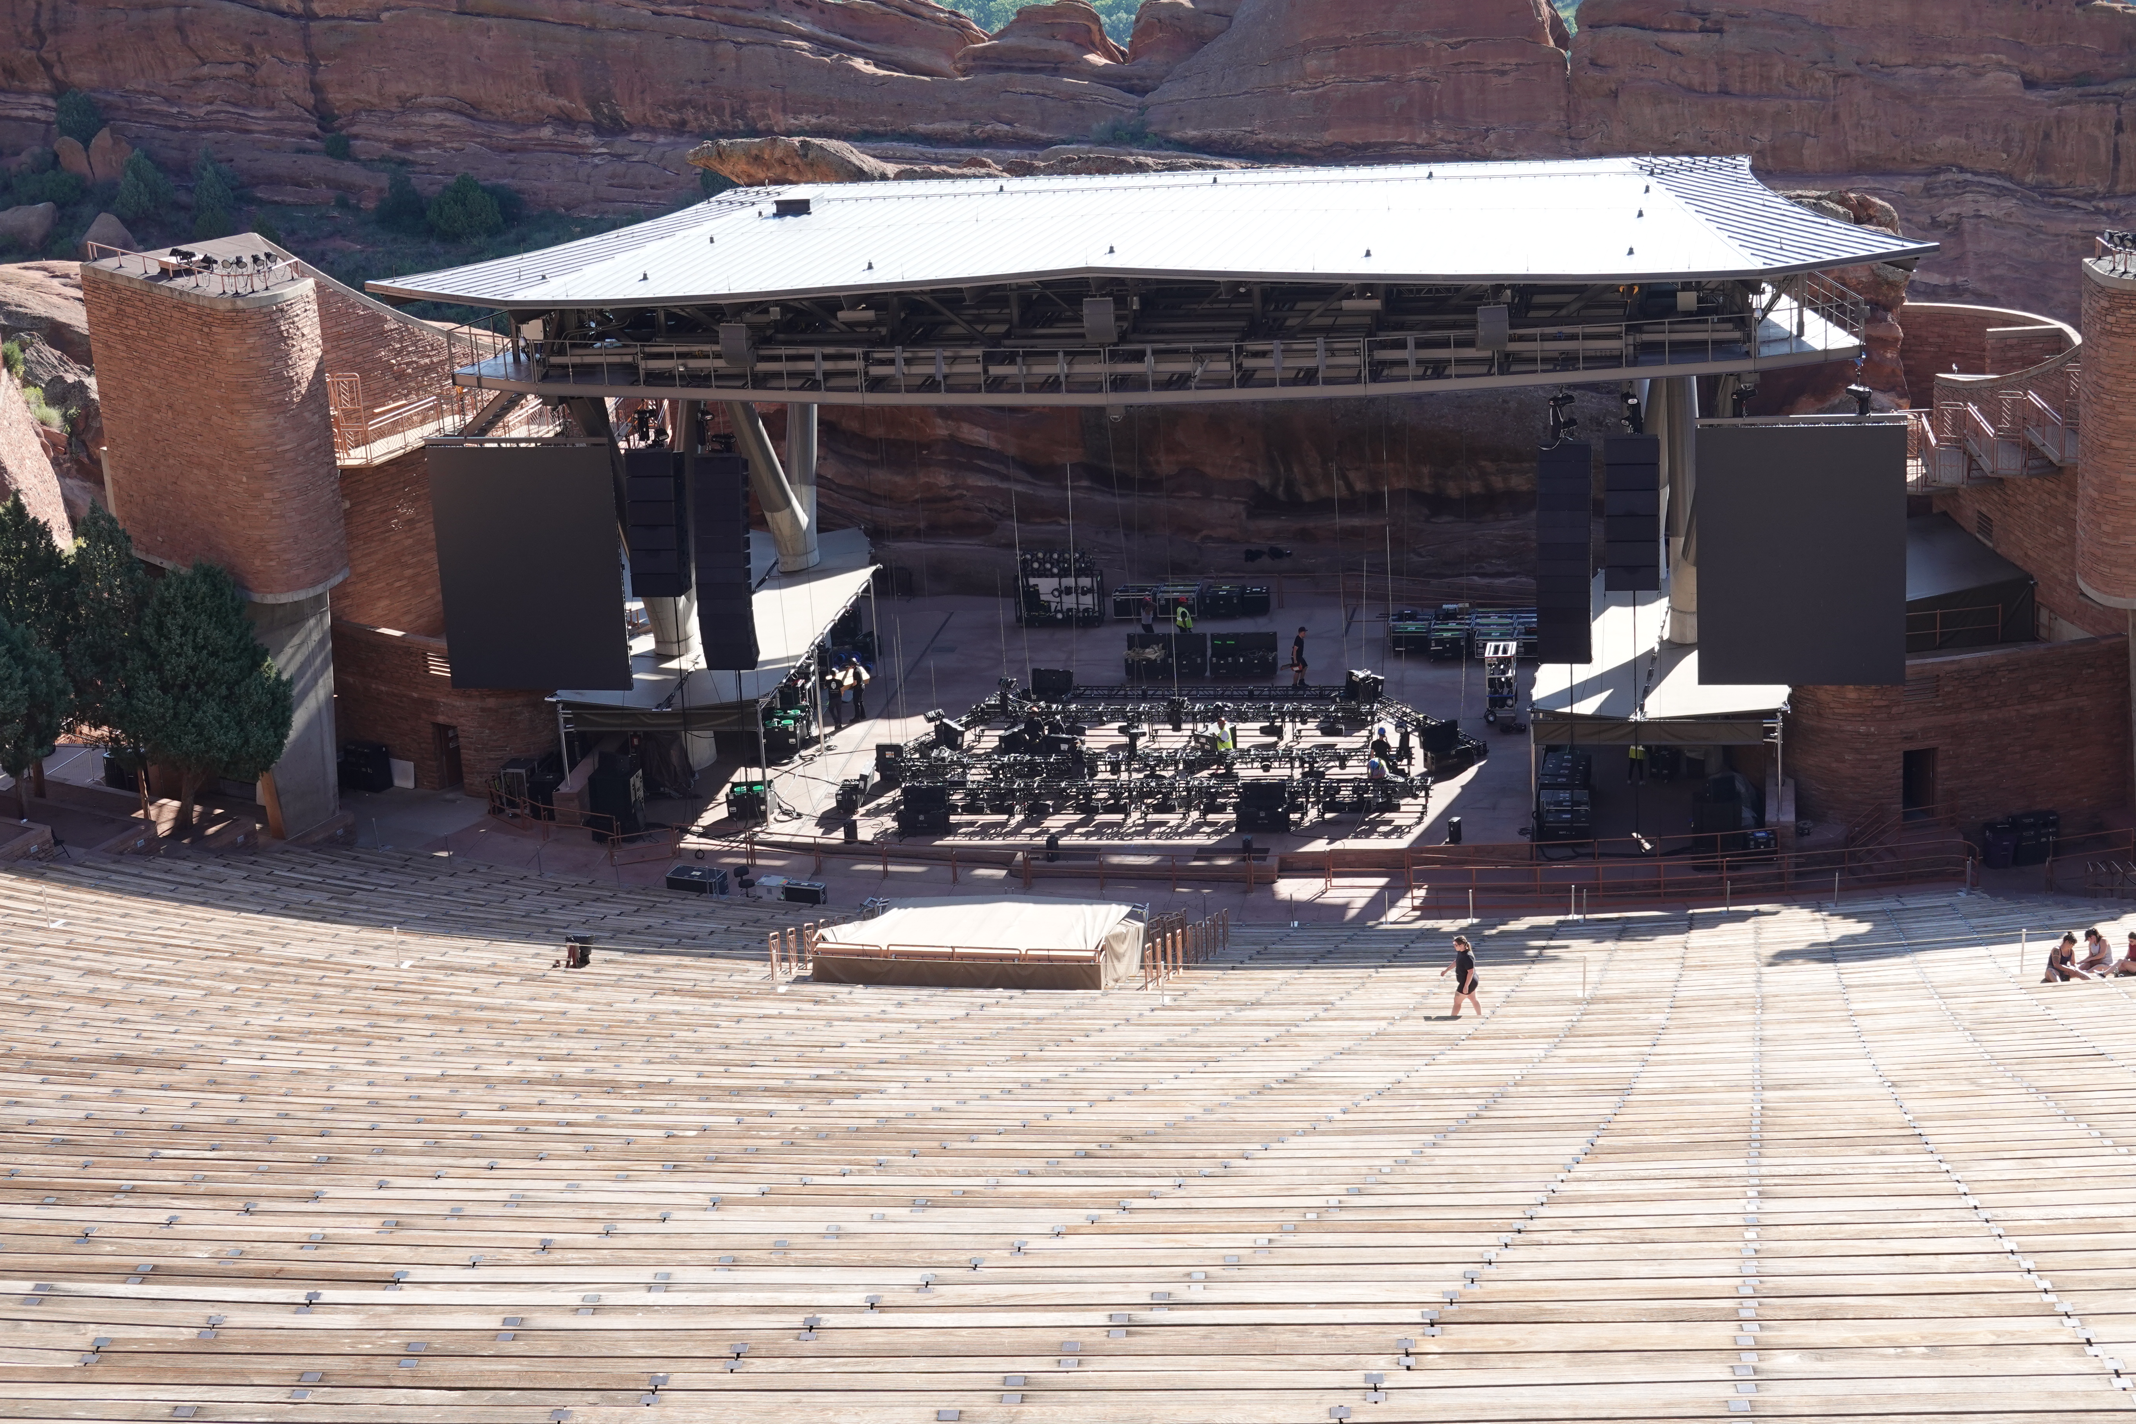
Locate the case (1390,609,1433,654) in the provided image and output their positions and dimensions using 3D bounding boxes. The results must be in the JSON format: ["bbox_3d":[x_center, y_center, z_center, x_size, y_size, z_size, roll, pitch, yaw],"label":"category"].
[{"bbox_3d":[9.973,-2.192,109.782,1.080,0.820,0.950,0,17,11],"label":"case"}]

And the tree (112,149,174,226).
[{"bbox_3d":[-55.948,-31.752,230.000,3.800,4.700,3.800,-3,18,0],"label":"tree"}]

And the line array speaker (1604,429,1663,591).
[{"bbox_3d":[12.975,-4.569,87.348,1.240,3.550,0.820,-1,14,7],"label":"line array speaker"}]

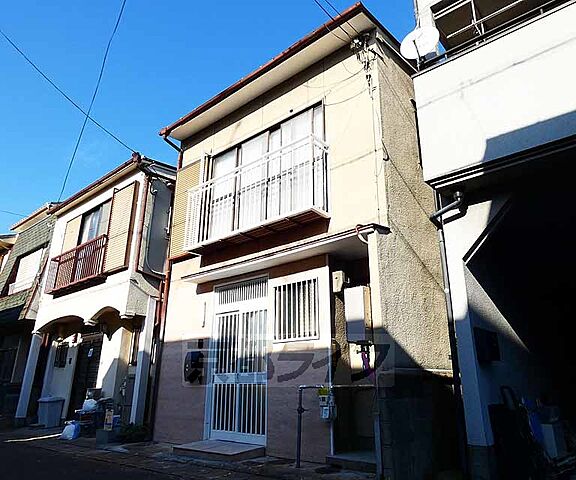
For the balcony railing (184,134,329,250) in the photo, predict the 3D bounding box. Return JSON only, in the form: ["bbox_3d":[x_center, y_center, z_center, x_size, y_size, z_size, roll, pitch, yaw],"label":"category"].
[{"bbox_3d":[-0.627,-0.604,5.869,2.770,1.156,0.405,-15,-25,35],"label":"balcony railing"}]

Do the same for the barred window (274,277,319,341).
[{"bbox_3d":[0.079,0.961,4.958,0.792,0.824,0.109,-15,-25,35],"label":"barred window"}]

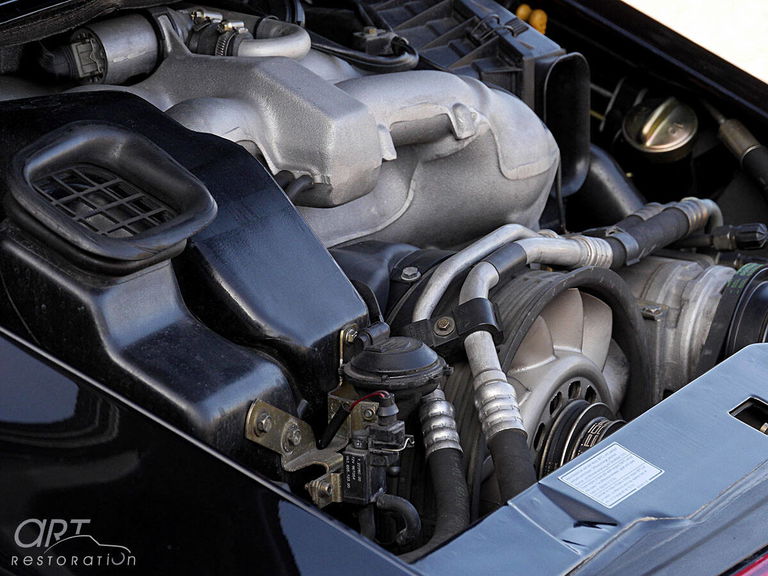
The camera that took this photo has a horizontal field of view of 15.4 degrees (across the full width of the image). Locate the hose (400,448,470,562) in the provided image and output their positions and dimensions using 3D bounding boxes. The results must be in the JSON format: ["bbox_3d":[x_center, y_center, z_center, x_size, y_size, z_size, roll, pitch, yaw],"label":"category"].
[{"bbox_3d":[0.035,0.141,1.837,0.029,0.075,0.070,12,24,27],"label":"hose"}]

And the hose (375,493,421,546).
[{"bbox_3d":[0.009,0.150,1.835,0.031,0.034,0.016,12,24,27],"label":"hose"}]

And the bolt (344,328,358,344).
[{"bbox_3d":[-0.021,0.031,1.825,0.009,0.011,0.011,14,25,34],"label":"bolt"}]

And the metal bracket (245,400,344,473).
[{"bbox_3d":[-0.058,0.096,1.830,0.042,0.048,0.070,12,24,27],"label":"metal bracket"}]

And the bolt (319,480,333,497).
[{"bbox_3d":[-0.038,0.130,1.845,0.009,0.011,0.011,12,24,30],"label":"bolt"}]

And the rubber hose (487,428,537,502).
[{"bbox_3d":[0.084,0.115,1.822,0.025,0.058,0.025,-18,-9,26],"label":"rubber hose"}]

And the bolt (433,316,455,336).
[{"bbox_3d":[0.040,0.025,1.880,0.015,0.009,0.015,19,63,24],"label":"bolt"}]

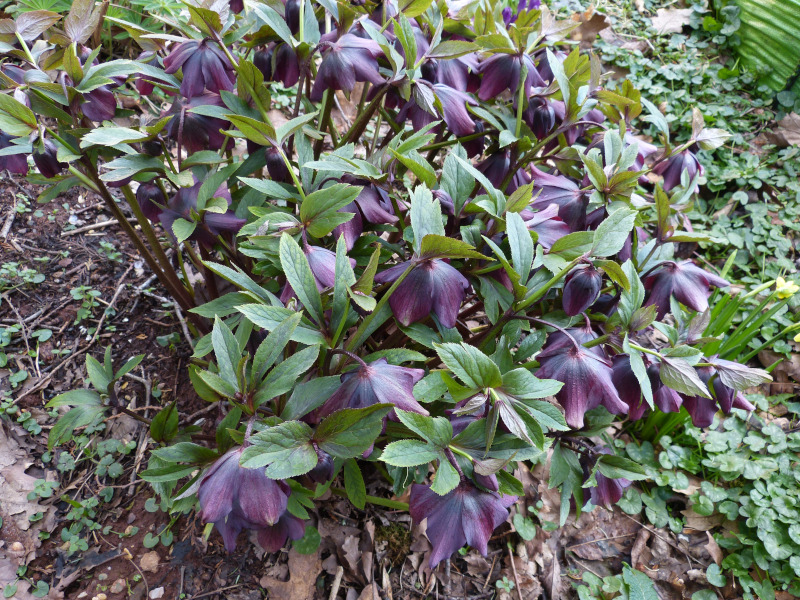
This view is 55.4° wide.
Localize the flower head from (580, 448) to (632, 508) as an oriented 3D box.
[{"bbox_3d":[0.177,0.154,0.660,0.053,0.046,0.050,10,38,21],"label":"flower head"}]

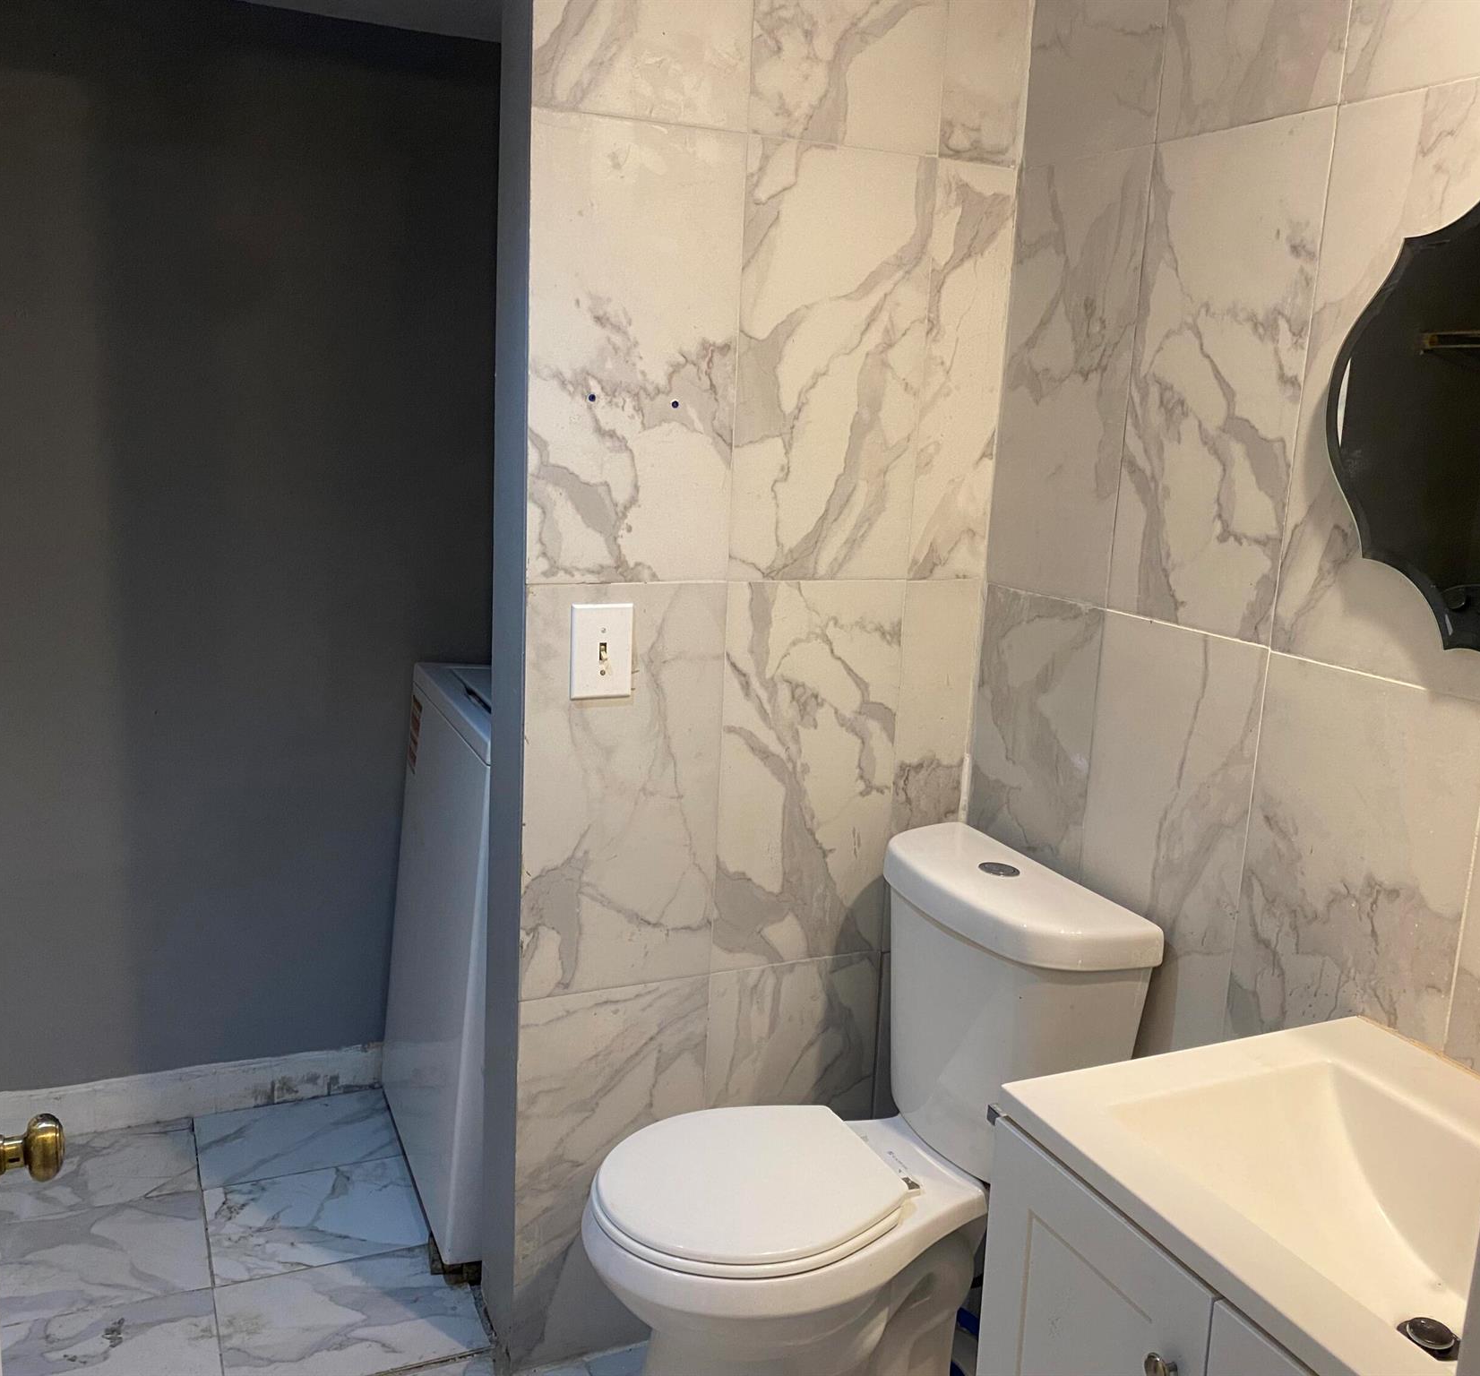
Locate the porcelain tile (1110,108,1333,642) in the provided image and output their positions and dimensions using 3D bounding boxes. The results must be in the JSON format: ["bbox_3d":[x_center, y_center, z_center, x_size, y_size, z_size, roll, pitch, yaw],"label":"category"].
[{"bbox_3d":[0.590,-0.373,1.715,0.015,0.610,0.304,-3,13,-24],"label":"porcelain tile"}]

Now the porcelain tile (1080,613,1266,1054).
[{"bbox_3d":[0.563,0.223,1.840,0.015,0.610,0.304,-3,13,-24],"label":"porcelain tile"}]

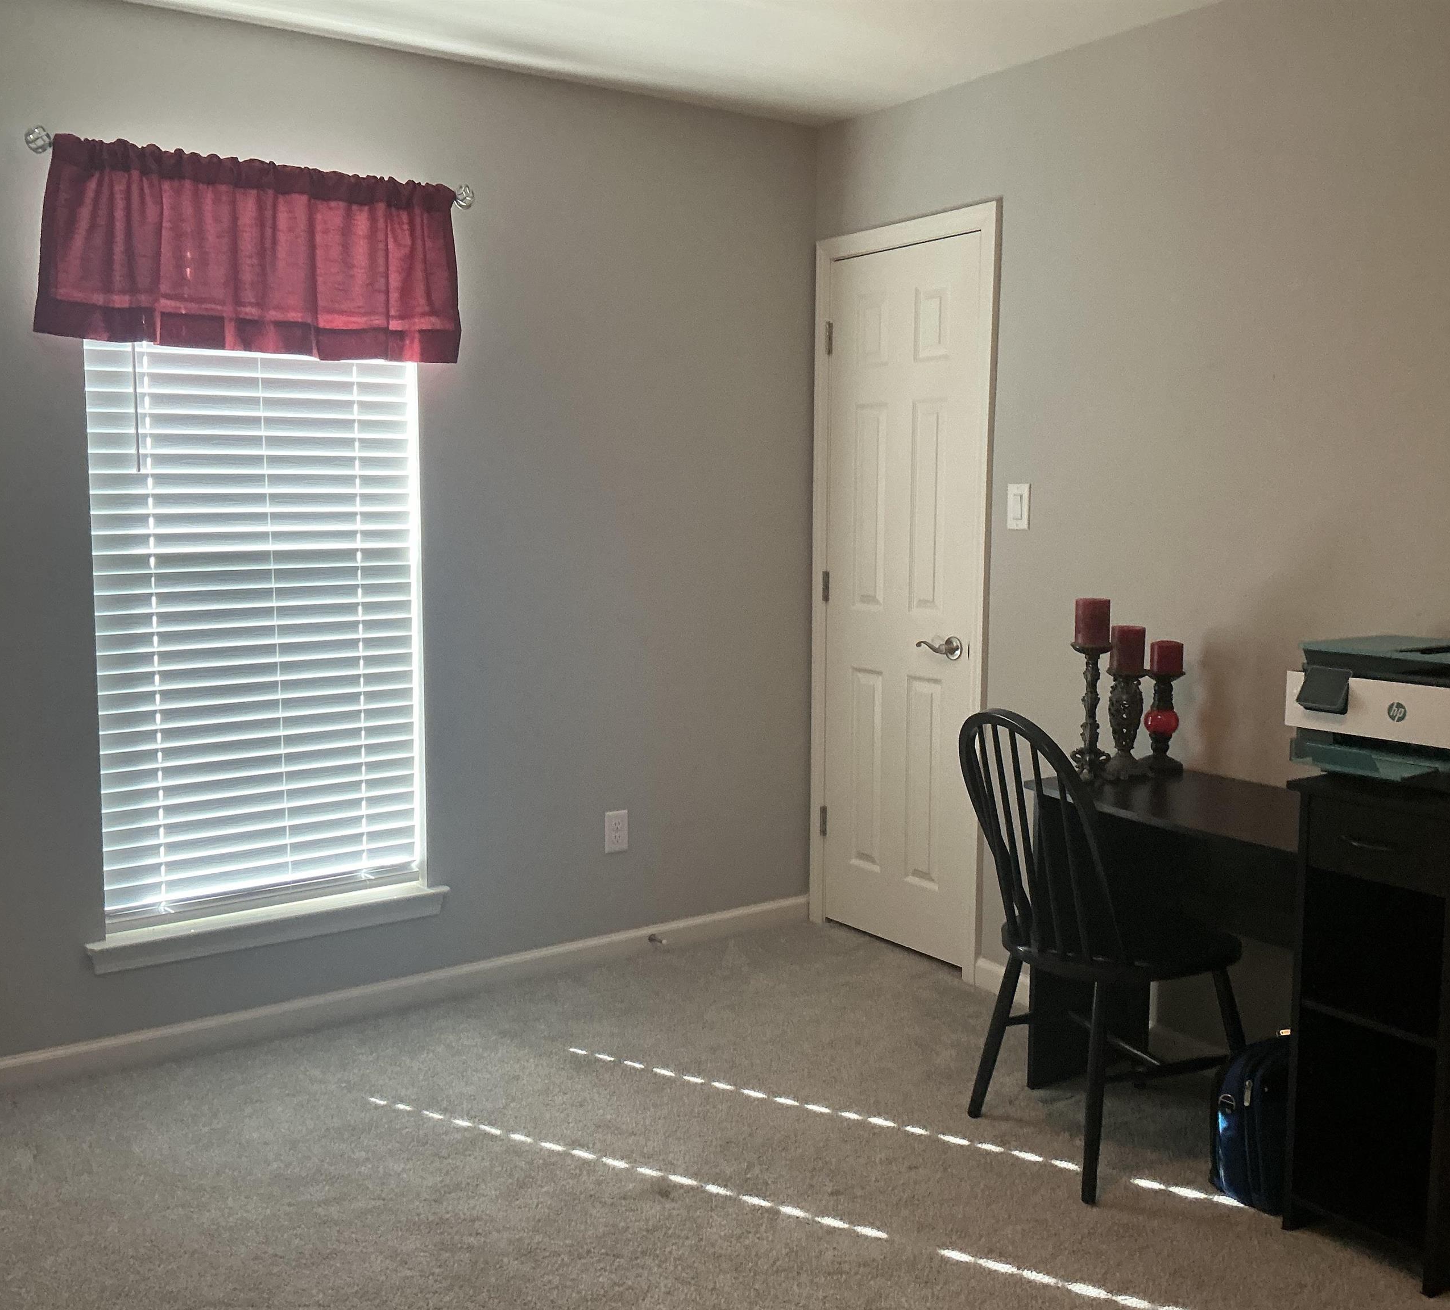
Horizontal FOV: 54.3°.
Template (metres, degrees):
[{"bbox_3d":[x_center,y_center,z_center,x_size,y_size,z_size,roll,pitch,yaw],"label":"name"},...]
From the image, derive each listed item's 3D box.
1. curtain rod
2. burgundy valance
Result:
[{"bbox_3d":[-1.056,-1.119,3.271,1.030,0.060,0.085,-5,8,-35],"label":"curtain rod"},{"bbox_3d":[-1.072,-0.923,3.274,0.985,0.430,0.085,-5,8,-35],"label":"burgundy valance"}]

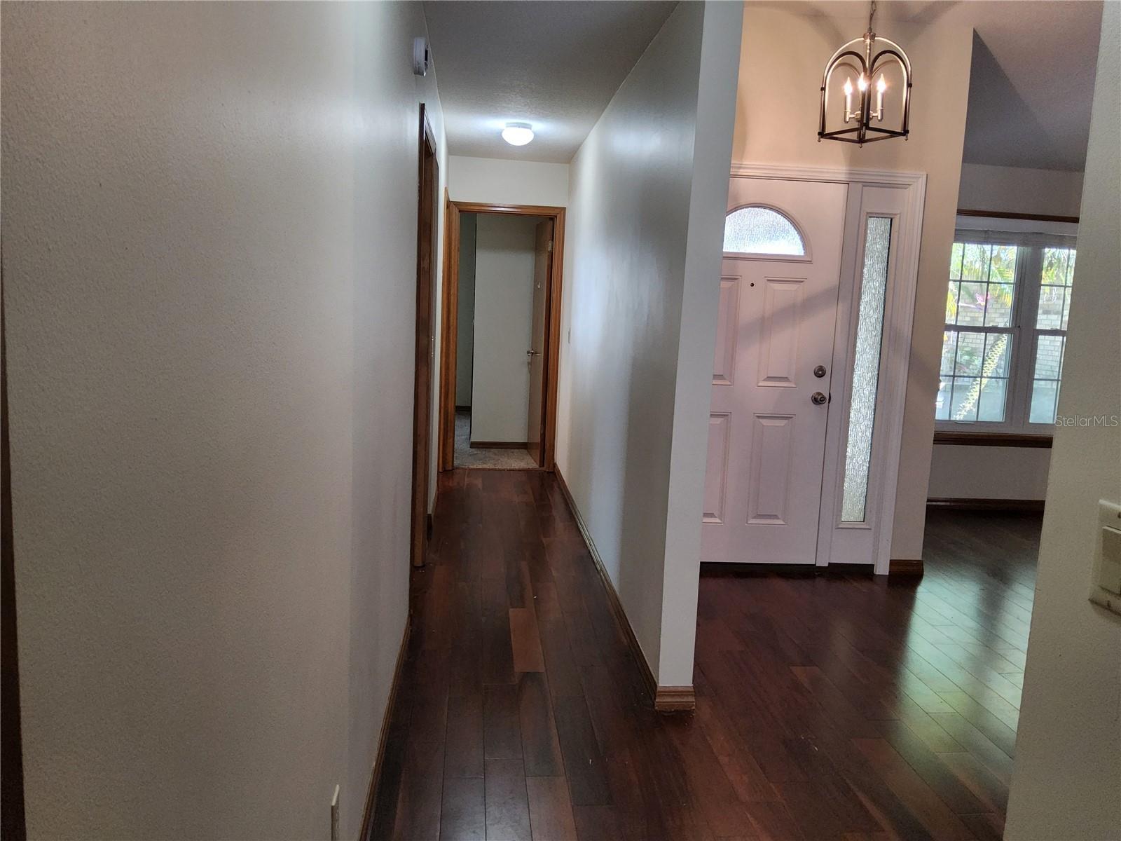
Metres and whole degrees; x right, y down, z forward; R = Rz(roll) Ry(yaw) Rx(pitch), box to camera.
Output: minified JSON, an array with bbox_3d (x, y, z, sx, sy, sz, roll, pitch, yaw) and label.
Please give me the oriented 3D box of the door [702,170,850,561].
[{"bbox_3d":[0.955,-0.225,4.196,0.920,1.990,0.045,2,8,-6],"label":"door"}]

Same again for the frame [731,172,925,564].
[{"bbox_3d":[1.108,-0.229,4.209,1.410,2.100,0.120,2,8,-6],"label":"frame"}]

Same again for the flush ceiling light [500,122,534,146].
[{"bbox_3d":[-0.262,-1.783,5.076,0.205,0.118,0.205,2,8,-6],"label":"flush ceiling light"}]

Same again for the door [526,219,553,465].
[{"bbox_3d":[-0.177,-0.672,7.000,0.040,2.030,0.762,1,8,-10],"label":"door"}]

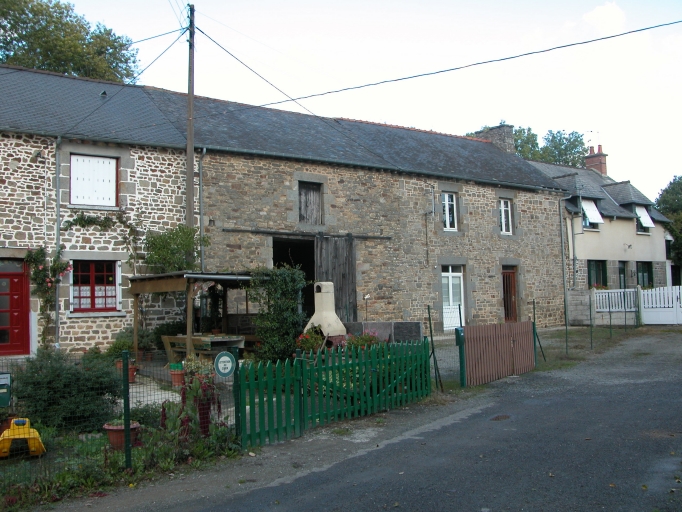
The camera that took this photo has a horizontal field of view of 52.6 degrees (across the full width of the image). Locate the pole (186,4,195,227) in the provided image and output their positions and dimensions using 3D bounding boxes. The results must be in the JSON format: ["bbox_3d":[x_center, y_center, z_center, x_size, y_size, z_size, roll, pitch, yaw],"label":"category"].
[{"bbox_3d":[-3.865,-2.008,17.700,0.200,9.090,0.200,2,-4,-36],"label":"pole"}]

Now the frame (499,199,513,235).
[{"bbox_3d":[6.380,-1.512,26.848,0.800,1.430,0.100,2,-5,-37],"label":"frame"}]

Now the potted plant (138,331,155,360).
[{"bbox_3d":[-4.903,2.282,17.390,0.380,0.710,0.380,1,-5,-33],"label":"potted plant"}]

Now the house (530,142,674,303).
[{"bbox_3d":[10.934,-1.446,35.149,8.500,9.450,7.600,1,-5,-36],"label":"house"}]

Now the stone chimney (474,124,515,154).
[{"bbox_3d":[7.023,-5.144,31.382,0.720,1.280,1.650,2,-5,-37],"label":"stone chimney"}]

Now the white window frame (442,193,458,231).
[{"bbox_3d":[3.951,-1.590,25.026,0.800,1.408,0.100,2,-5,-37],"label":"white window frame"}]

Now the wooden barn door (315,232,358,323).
[{"bbox_3d":[-0.108,1.027,21.627,1.557,3.343,0.100,1,-5,-33],"label":"wooden barn door"}]

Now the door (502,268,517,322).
[{"bbox_3d":[6.522,1.563,26.669,0.930,2.335,0.080,2,-5,-37],"label":"door"}]

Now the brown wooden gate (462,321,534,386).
[{"bbox_3d":[3.513,2.033,15.023,0.080,1.140,3.846,-4,-5,35],"label":"brown wooden gate"}]

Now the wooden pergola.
[{"bbox_3d":[-2.784,1.447,15.124,2.650,2.070,3.208,1,-5,-36],"label":"wooden pergola"}]

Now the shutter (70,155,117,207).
[{"bbox_3d":[-6.423,-1.955,18.047,1.170,1.280,0.070,1,-5,-36],"label":"shutter"}]

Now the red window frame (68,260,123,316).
[{"bbox_3d":[-6.318,0.823,17.774,1.300,1.400,0.180,1,-5,-36],"label":"red window frame"}]

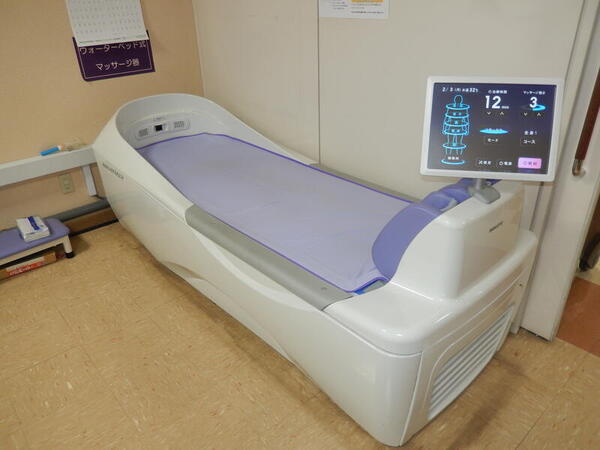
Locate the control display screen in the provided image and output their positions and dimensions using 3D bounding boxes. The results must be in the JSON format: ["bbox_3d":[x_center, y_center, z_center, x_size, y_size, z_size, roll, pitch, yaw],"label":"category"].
[{"bbox_3d":[0.509,-0.258,1.169,0.336,0.261,0.040,4,5,9],"label":"control display screen"}]

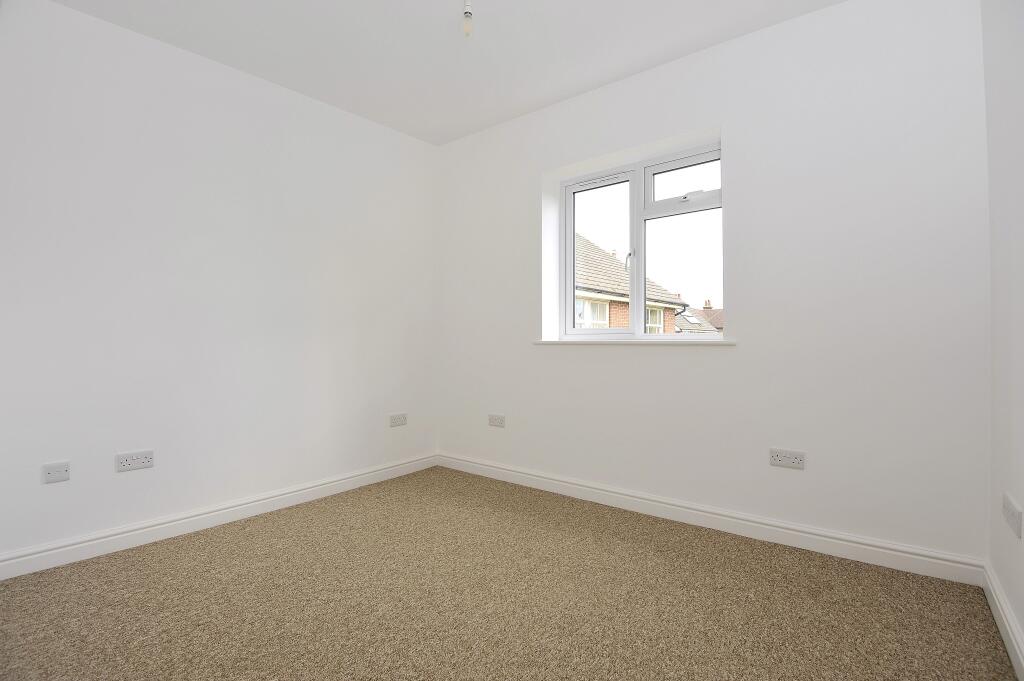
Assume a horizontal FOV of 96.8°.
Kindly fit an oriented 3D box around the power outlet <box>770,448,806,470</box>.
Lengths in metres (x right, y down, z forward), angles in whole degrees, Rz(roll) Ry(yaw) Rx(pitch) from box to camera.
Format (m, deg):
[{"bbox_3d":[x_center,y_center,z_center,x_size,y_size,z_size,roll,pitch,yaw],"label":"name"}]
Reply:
[{"bbox_3d":[1.353,0.583,2.227,0.146,0.086,0.012,0,0,37],"label":"power outlet"}]

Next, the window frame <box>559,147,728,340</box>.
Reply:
[{"bbox_3d":[0.810,-0.570,2.925,1.140,1.130,0.075,0,0,37],"label":"window frame"}]

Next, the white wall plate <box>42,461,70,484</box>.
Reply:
[{"bbox_3d":[-1.914,0.554,1.910,0.011,0.086,0.086,0,0,40],"label":"white wall plate"}]

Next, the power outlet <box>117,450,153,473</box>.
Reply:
[{"bbox_3d":[-1.861,0.599,2.249,0.012,0.086,0.146,0,0,42],"label":"power outlet"}]

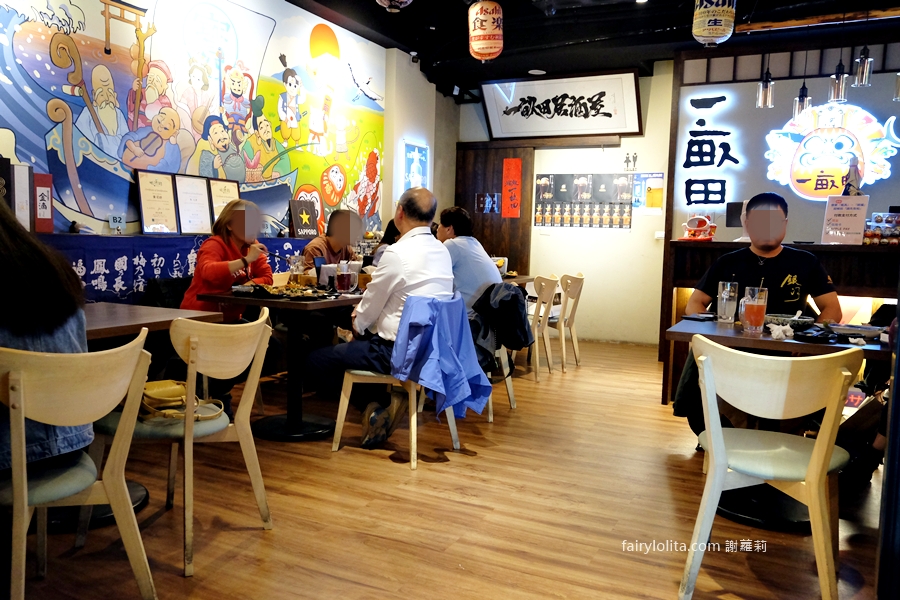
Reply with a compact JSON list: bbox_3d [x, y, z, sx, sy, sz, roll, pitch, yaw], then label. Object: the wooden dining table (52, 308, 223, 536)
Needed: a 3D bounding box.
[{"bbox_3d":[-1.381,0.429,2.542,0.720,0.740,0.720,4,6,24],"label":"wooden dining table"}]

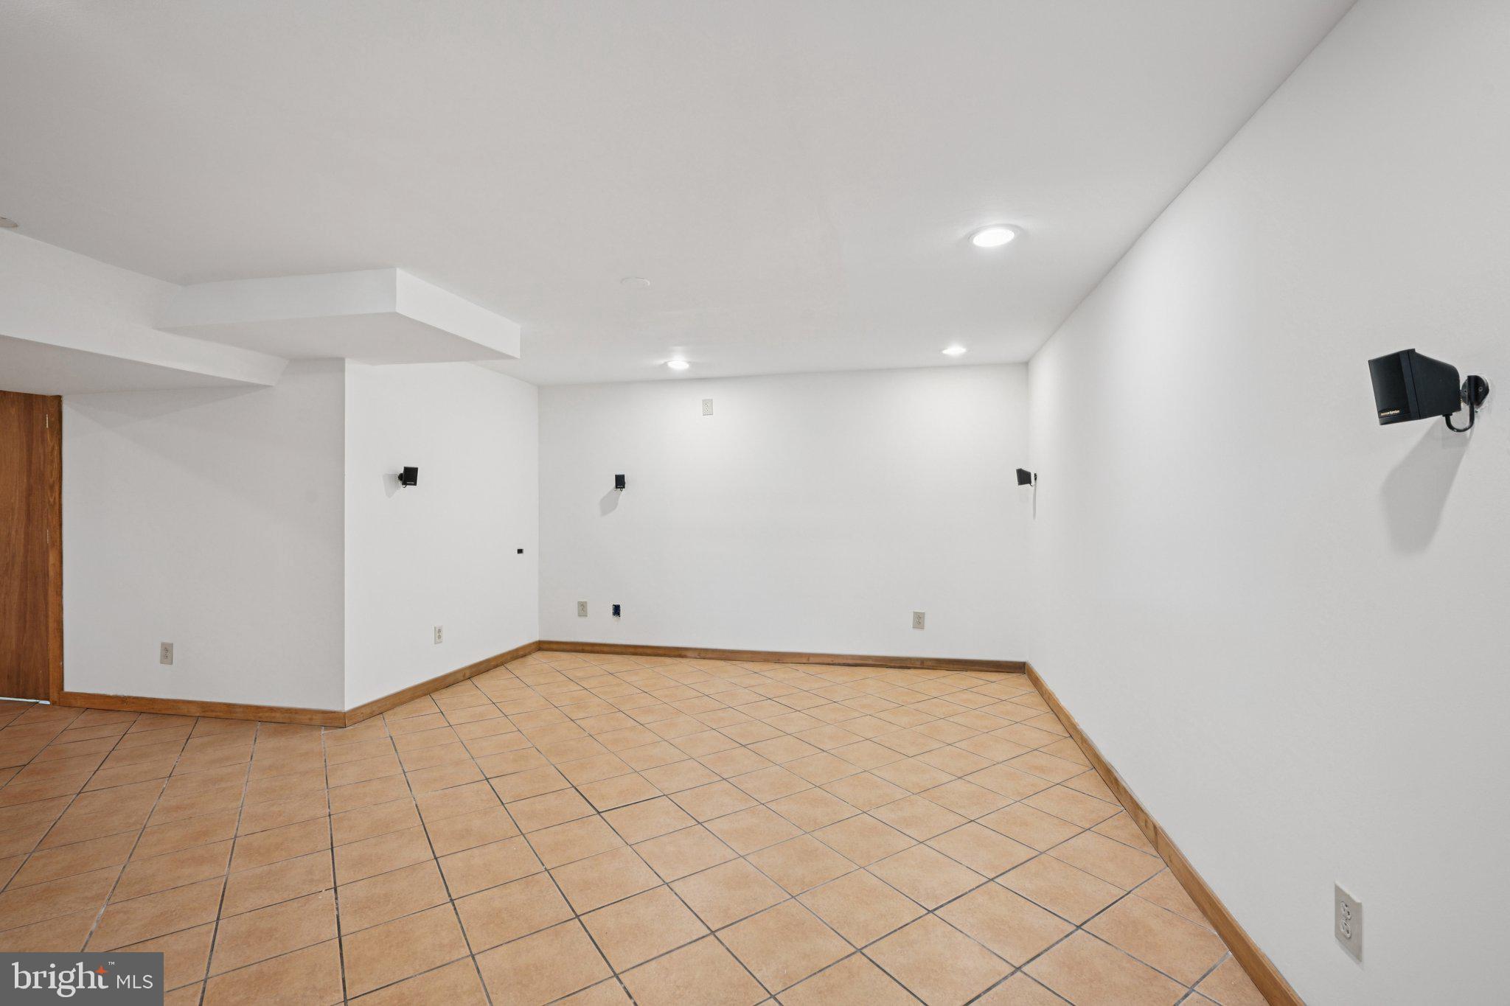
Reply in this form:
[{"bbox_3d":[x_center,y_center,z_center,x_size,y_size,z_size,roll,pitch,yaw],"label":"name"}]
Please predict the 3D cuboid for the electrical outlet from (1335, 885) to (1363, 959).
[{"bbox_3d":[1.272,0.897,1.439,0.007,0.123,0.079,0,0,12],"label":"electrical outlet"}]

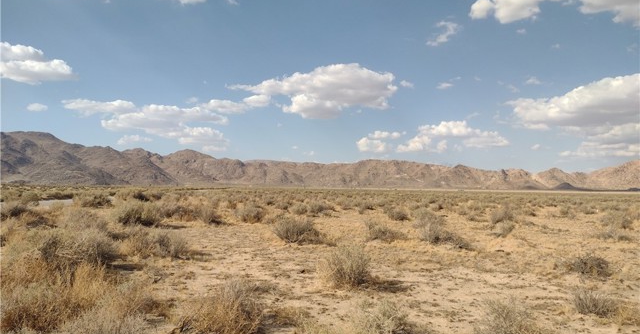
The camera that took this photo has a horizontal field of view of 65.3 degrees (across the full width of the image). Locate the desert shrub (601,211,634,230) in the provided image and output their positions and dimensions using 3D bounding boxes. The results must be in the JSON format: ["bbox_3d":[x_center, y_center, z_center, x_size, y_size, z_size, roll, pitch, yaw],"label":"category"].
[{"bbox_3d":[12.183,2.178,20.456,1.196,0.708,1.017,-1,-3,31],"label":"desert shrub"}]

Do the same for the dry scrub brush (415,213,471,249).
[{"bbox_3d":[3.334,1.727,13.600,1.480,0.918,1.258,0,-3,14],"label":"dry scrub brush"}]

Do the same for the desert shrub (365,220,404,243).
[{"bbox_3d":[1.923,1.901,14.884,1.182,0.669,1.004,0,-3,7],"label":"desert shrub"}]

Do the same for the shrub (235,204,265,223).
[{"bbox_3d":[-3.238,2.123,22.966,1.365,0.885,1.161,1,-3,-8],"label":"shrub"}]

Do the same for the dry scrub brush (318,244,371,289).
[{"bbox_3d":[0.403,1.606,8.186,0.826,0.683,0.743,0,-2,3],"label":"dry scrub brush"}]

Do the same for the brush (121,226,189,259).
[{"bbox_3d":[-3.800,1.703,11.488,1.483,0.710,1.261,1,-3,-18],"label":"brush"}]

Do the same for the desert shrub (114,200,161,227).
[{"bbox_3d":[-7.497,1.895,20.654,1.924,1.057,1.732,1,-3,-20],"label":"desert shrub"}]

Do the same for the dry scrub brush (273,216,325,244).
[{"bbox_3d":[-0.639,1.836,14.900,1.549,0.775,1.317,0,-3,-2],"label":"dry scrub brush"}]

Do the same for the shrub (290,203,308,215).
[{"bbox_3d":[-1.223,2.530,29.831,1.074,0.696,0.913,0,-3,-2],"label":"shrub"}]

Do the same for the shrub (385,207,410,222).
[{"bbox_3d":[3.921,2.380,25.259,1.275,0.610,1.148,0,-2,9],"label":"shrub"}]

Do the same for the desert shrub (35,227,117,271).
[{"bbox_3d":[-4.800,1.586,9.826,1.447,0.788,1.230,2,-3,-26],"label":"desert shrub"}]

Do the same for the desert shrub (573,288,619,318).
[{"bbox_3d":[3.548,1.727,6.435,0.575,0.332,0.517,-1,-3,29],"label":"desert shrub"}]

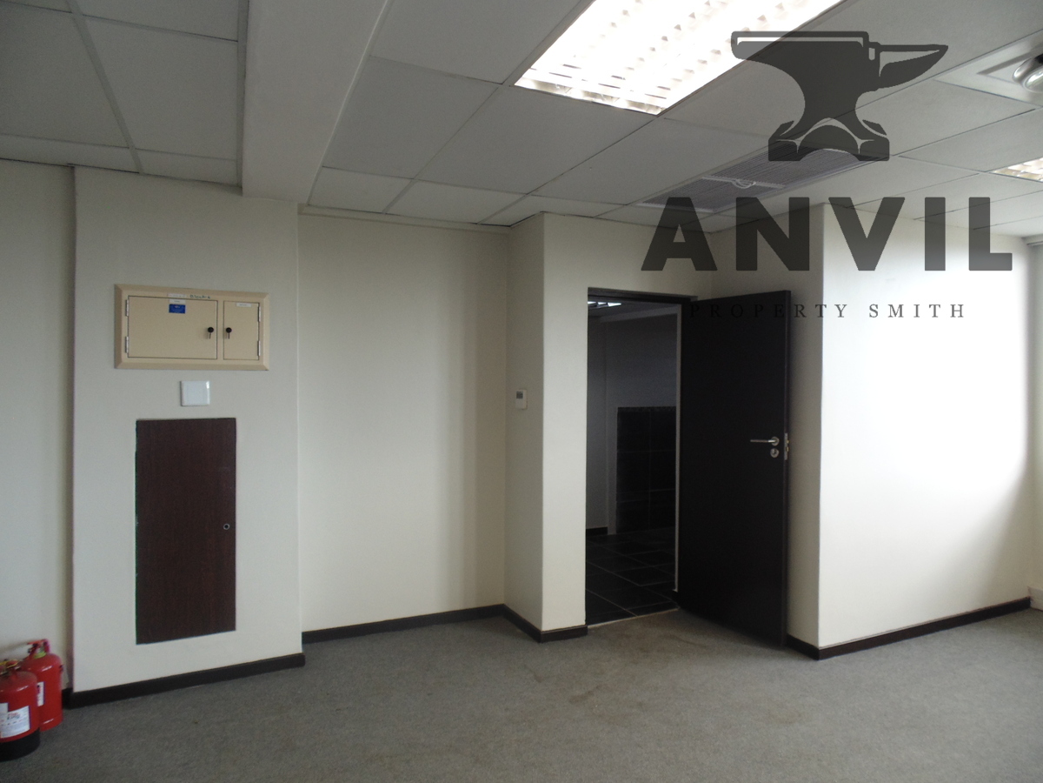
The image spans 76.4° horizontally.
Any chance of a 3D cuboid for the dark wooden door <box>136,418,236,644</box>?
[{"bbox_3d":[-1.682,0.687,3.343,0.445,1.101,0.035,0,1,-24],"label":"dark wooden door"}]

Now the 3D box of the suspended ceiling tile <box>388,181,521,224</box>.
[{"bbox_3d":[-0.409,-1.072,3.789,0.576,0.020,0.808,0,2,-23],"label":"suspended ceiling tile"}]

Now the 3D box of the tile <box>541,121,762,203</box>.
[{"bbox_3d":[0.540,-1.027,3.043,0.600,0.020,1.180,-1,2,-24],"label":"tile"}]

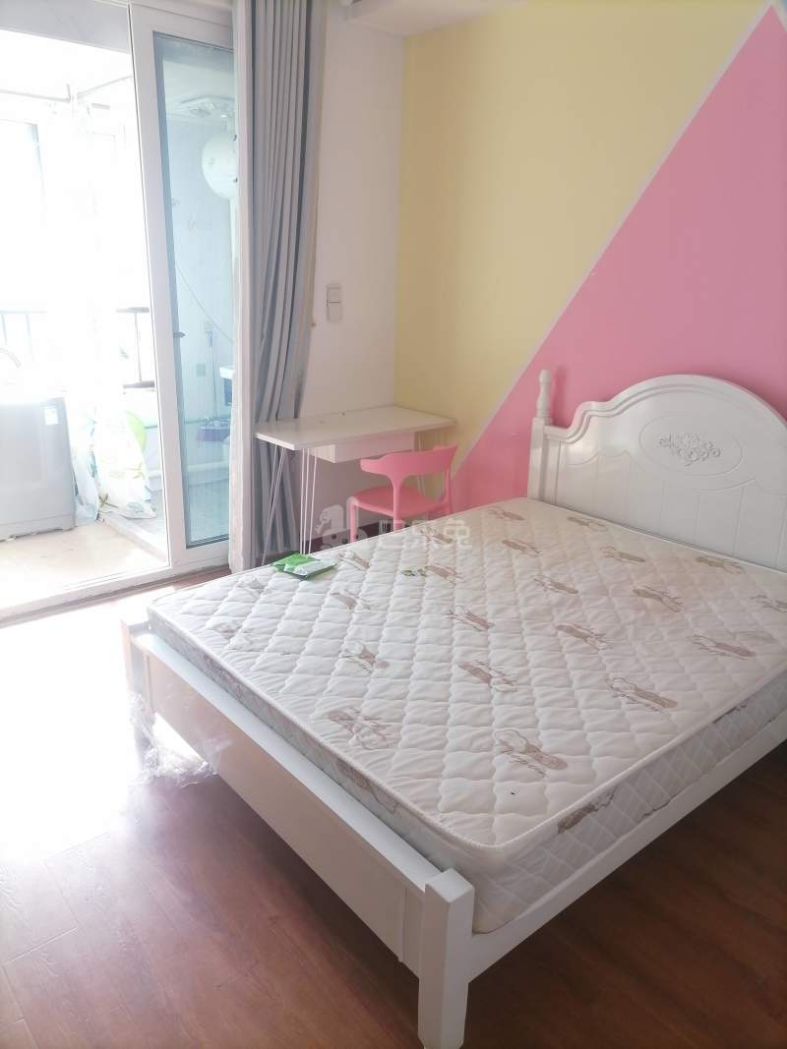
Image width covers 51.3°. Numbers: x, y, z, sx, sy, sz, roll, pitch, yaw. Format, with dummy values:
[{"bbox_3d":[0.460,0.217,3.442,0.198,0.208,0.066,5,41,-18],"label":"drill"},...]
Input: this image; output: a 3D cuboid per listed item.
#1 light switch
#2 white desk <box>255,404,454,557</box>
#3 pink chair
[{"bbox_3d":[-0.303,-1.149,4.237,0.090,0.184,0.013,-14,25,-38],"label":"light switch"},{"bbox_3d":[-0.225,-0.167,4.244,1.005,0.720,0.504,-14,24,-38],"label":"white desk"},{"bbox_3d":[0.033,-0.033,3.834,0.500,0.735,0.475,-15,25,-41],"label":"pink chair"}]

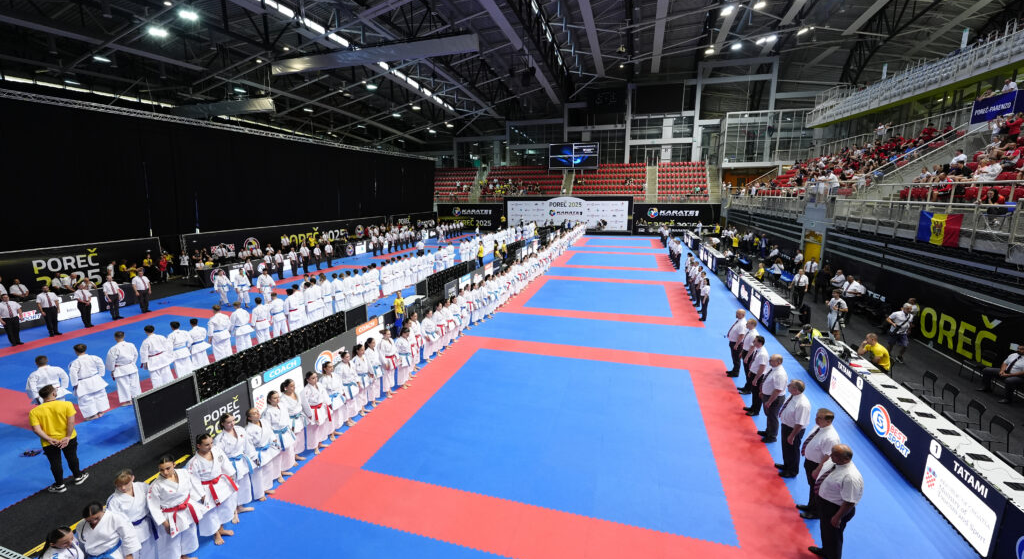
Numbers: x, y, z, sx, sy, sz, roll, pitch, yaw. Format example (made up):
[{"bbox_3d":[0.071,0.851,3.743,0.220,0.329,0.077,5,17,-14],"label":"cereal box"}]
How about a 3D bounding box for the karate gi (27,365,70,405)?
[{"bbox_3d":[-9.788,2.448,8.457,0.367,1.377,0.612,3,12,17],"label":"karate gi"}]

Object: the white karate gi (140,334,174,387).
[{"bbox_3d":[-8.811,2.081,9.916,0.364,1.414,0.602,3,12,17],"label":"white karate gi"}]

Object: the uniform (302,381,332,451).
[{"bbox_3d":[-3.710,2.562,7.564,0.334,1.317,0.486,3,12,17],"label":"uniform"}]

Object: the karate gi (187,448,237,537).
[{"bbox_3d":[-4.176,2.966,5.635,0.364,1.244,0.532,3,12,17],"label":"karate gi"}]

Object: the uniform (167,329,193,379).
[{"bbox_3d":[-8.888,1.972,10.720,0.382,1.268,0.563,3,12,17],"label":"uniform"}]

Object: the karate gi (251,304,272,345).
[{"bbox_3d":[-8.353,1.459,13.239,0.357,1.336,0.581,3,12,17],"label":"karate gi"}]

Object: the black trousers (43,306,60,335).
[{"bbox_3d":[-16.357,1.482,14.151,0.300,1.030,0.400,3,12,17],"label":"black trousers"}]

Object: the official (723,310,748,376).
[{"bbox_3d":[5.966,1.677,10.562,0.439,1.816,0.530,3,12,17],"label":"official"}]

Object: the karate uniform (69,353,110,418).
[{"bbox_3d":[-9.274,2.318,8.763,0.384,1.433,0.589,3,12,17],"label":"karate uniform"}]

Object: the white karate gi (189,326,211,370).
[{"bbox_3d":[-8.751,1.900,11.167,0.362,1.247,0.523,3,12,17],"label":"white karate gi"}]

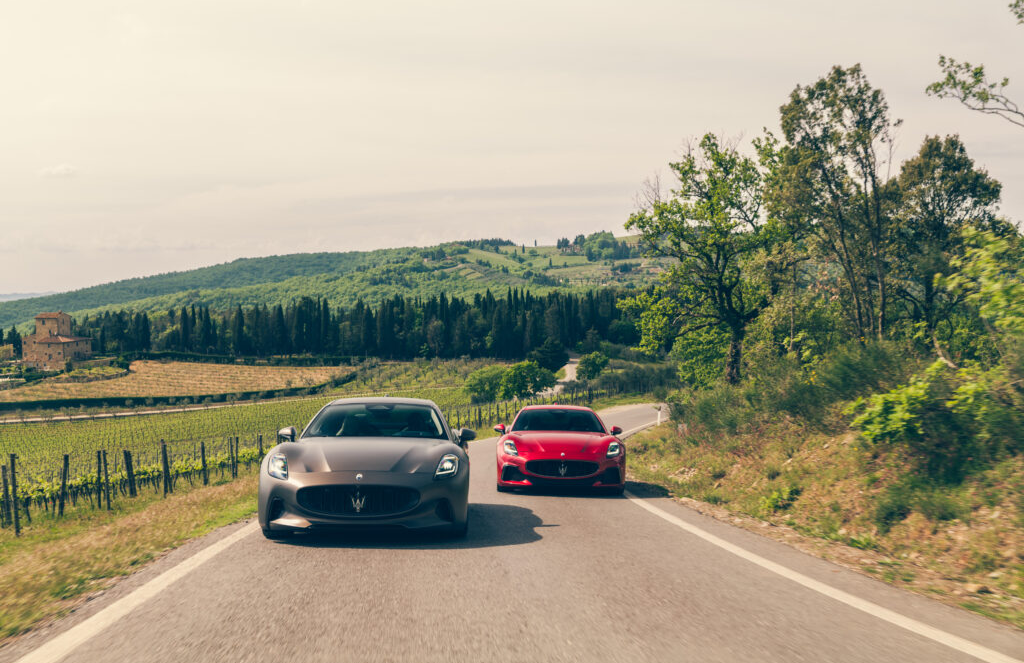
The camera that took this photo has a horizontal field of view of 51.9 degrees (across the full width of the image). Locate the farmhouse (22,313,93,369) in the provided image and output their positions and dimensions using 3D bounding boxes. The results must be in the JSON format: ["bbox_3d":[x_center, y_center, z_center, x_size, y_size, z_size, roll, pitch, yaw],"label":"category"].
[{"bbox_3d":[-132.500,2.600,305.000,15.000,17.300,13.500,0,1,15],"label":"farmhouse"}]

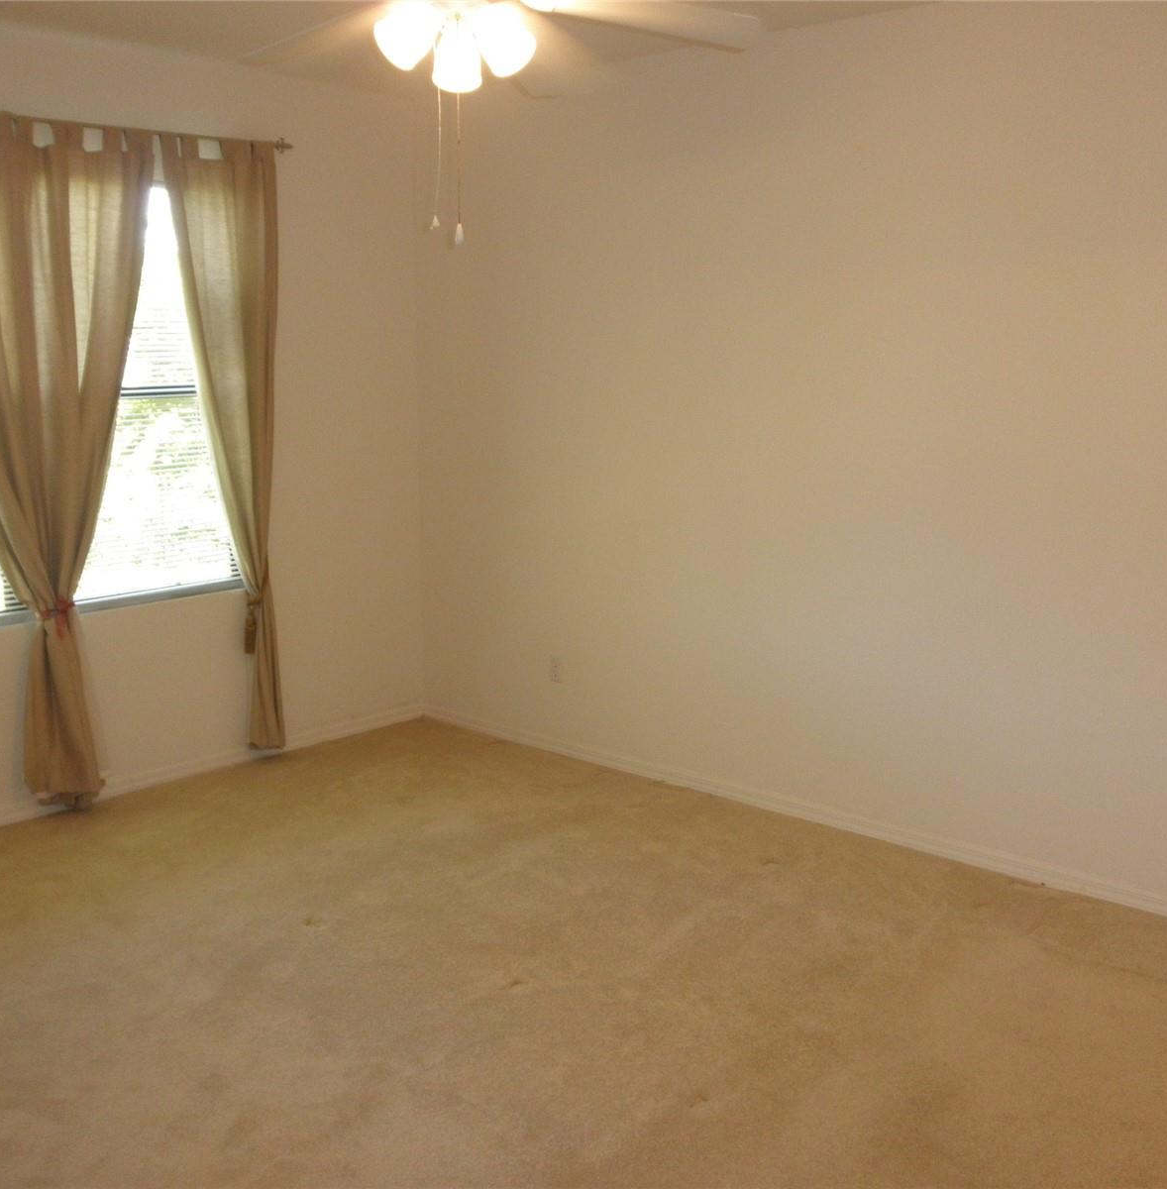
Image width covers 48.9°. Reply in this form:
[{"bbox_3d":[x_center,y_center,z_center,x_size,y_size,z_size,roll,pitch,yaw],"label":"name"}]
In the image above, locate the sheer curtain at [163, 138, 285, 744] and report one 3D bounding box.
[{"bbox_3d":[-1.358,-0.520,5.010,0.140,2.390,0.480,9,14,41],"label":"sheer curtain"}]

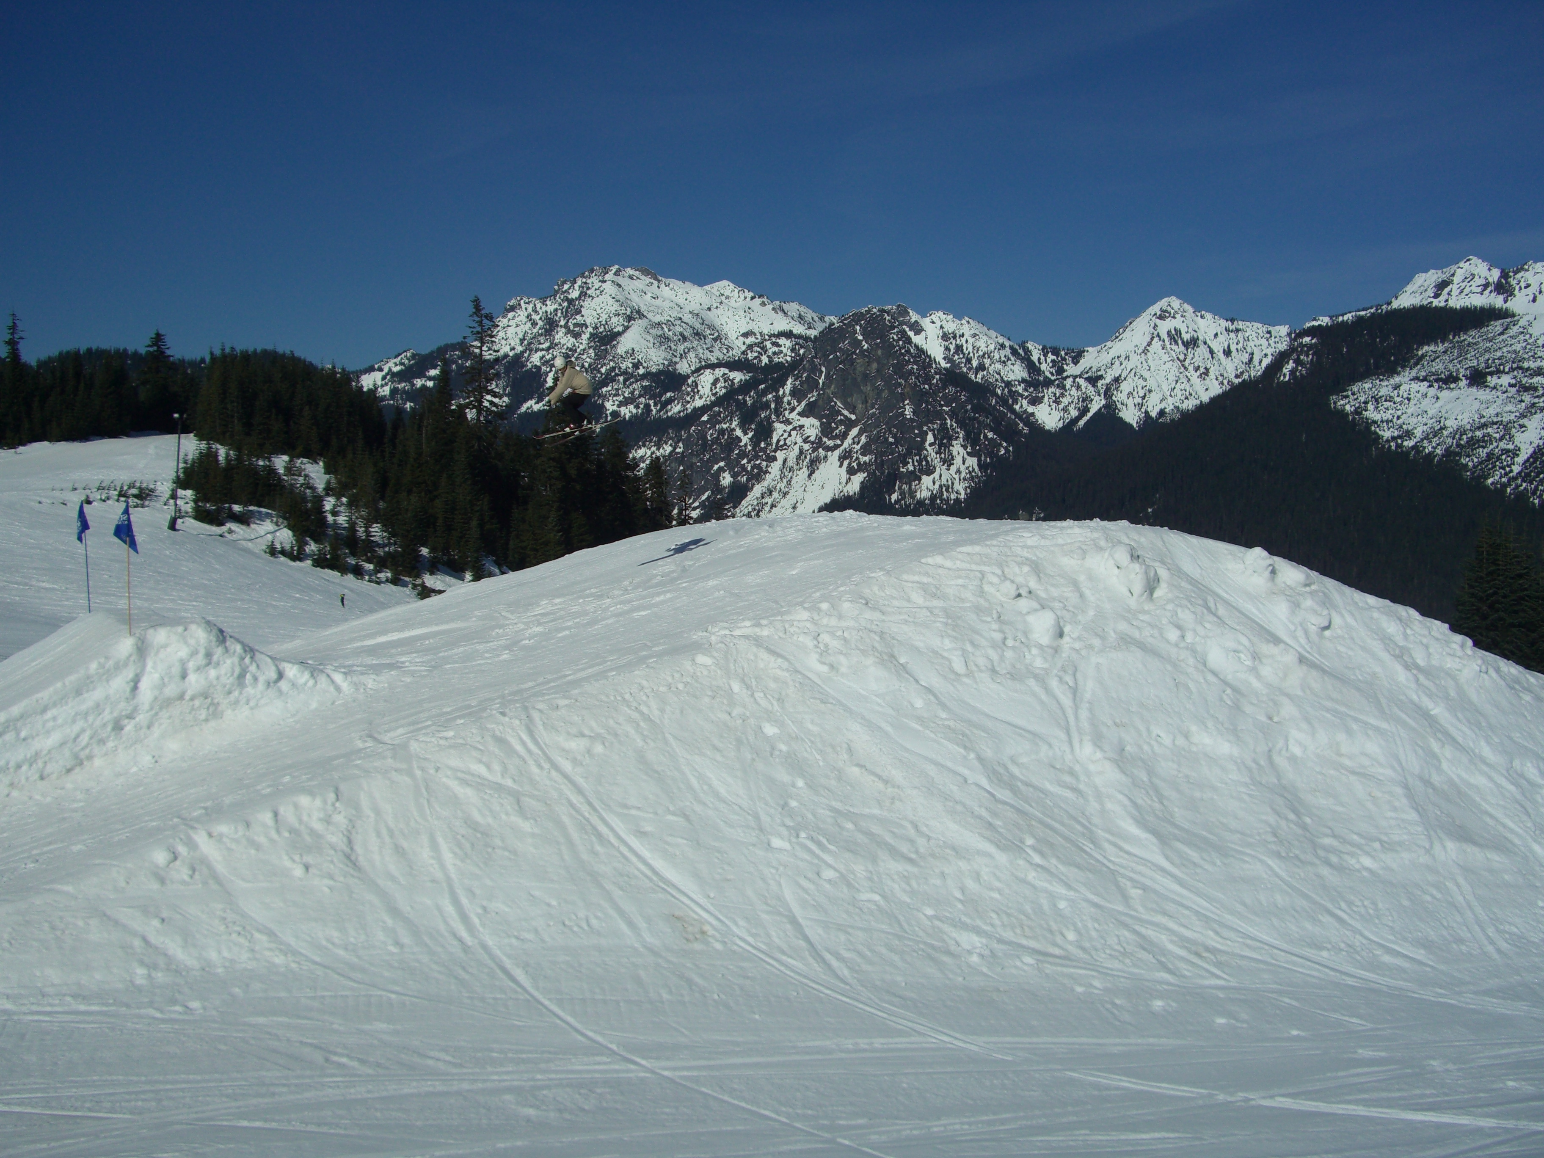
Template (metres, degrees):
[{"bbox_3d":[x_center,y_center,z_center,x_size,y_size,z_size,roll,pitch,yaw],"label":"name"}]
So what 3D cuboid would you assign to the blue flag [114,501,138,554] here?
[{"bbox_3d":[-9.718,-0.780,25.500,0.360,0.780,0.140,0,1,0],"label":"blue flag"}]

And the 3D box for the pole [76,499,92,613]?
[{"bbox_3d":[-12.170,-0.395,30.000,0.280,2.000,0.250,0,1,0],"label":"pole"}]

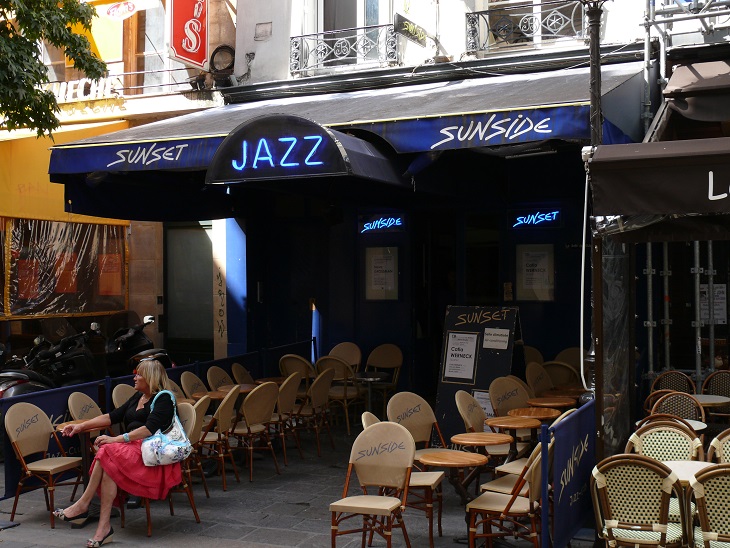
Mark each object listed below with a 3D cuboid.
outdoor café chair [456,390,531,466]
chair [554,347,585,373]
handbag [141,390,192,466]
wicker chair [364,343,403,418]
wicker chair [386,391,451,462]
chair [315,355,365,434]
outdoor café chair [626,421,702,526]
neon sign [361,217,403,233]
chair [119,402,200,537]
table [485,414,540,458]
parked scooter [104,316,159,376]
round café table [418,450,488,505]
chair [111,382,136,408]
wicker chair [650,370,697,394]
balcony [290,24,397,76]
[{"bbox_3d":[1.064,1.410,7.670,0.540,0.880,0.460,0,0,26],"label":"outdoor café chair"},{"bbox_3d":[2.450,1.360,11.060,0.540,0.930,0.570,0,1,25],"label":"chair"},{"bbox_3d":[-1.465,1.140,6.850,0.385,0.560,0.170,-1,0,-14],"label":"handbag"},{"bbox_3d":[0.221,1.377,11.731,0.495,0.916,0.544,-1,0,20],"label":"wicker chair"},{"bbox_3d":[0.486,1.433,7.560,0.470,0.900,0.520,0,-1,-37],"label":"wicker chair"},{"bbox_3d":[-0.264,1.404,11.000,0.500,0.900,0.560,0,0,25],"label":"chair"},{"bbox_3d":[1.840,1.402,5.739,0.520,0.900,0.560,0,-1,21],"label":"outdoor café chair"},{"bbox_3d":[0.222,-0.656,12.509,0.610,0.190,0.060,0,0,26],"label":"neon sign"},{"bbox_3d":[-1.530,1.447,7.011,0.446,0.891,0.520,-1,0,44],"label":"chair"},{"bbox_3d":[1.240,1.593,7.750,0.475,0.735,0.475,0,1,25],"label":"table"},{"bbox_3d":[-2.750,1.212,11.150,0.740,1.320,1.950,0,0,-18],"label":"parked scooter"},{"bbox_3d":[0.568,1.506,5.849,0.441,0.713,0.441,-1,0,0],"label":"round café table"},{"bbox_3d":[-1.950,1.431,8.300,0.540,0.880,0.460,0,0,16],"label":"chair"},{"bbox_3d":[2.935,1.395,8.890,0.490,0.880,0.550,0,0,22],"label":"wicker chair"},{"bbox_3d":[-0.279,-3.061,12.696,1.629,0.514,0.240,0,0,26],"label":"balcony"}]

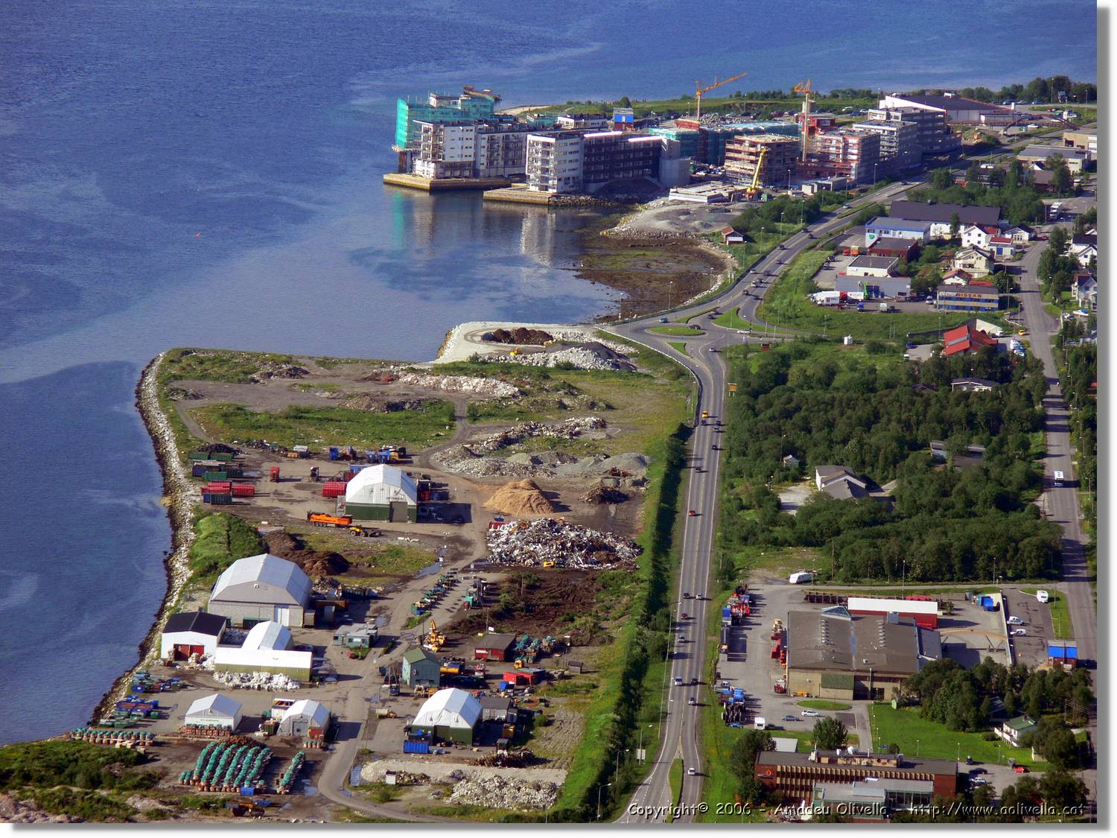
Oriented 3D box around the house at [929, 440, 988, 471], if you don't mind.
[{"bbox_3d":[115.790,10.870,2863.030,15.000,6.000,11.000,5,9,17],"label":"house"}]

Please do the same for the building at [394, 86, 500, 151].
[{"bbox_3d":[-41.399,-105.664,3675.328,33.500,28.500,18.500,2,8,-9],"label":"building"}]

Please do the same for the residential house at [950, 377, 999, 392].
[{"bbox_3d":[122.701,-9.535,2923.643,12.600,4.000,9.500,4,8,9],"label":"residential house"}]

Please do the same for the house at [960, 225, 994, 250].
[{"bbox_3d":[141.590,-61.870,3345.560,8.000,7.600,10.500,5,9,12],"label":"house"}]

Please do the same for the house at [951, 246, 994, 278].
[{"bbox_3d":[135.043,-51.471,3223.505,12.000,8.100,10.500,4,8,12],"label":"house"}]

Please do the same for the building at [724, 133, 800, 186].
[{"bbox_3d":[72.110,-91.604,3512.676,16.500,15.200,20.000,-6,12,-44],"label":"building"}]

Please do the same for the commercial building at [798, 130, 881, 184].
[{"bbox_3d":[101.160,-95.460,3571.050,22.000,16.500,24.000,5,9,17],"label":"commercial building"}]

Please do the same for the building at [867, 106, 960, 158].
[{"bbox_3d":[130.360,-105.960,3644.680,16.500,16.000,31.000,11,12,42],"label":"building"}]

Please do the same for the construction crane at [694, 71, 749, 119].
[{"bbox_3d":[60.470,-113.570,3642.230,19.500,27.000,4.000,3,9,0],"label":"construction crane"}]

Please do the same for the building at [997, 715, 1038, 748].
[{"bbox_3d":[115.160,77.440,2452.000,9.000,5.600,10.500,0,9,-18],"label":"building"}]

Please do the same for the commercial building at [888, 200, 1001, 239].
[{"bbox_3d":[130.407,-66.911,3333.586,36.500,10.700,18.000,4,8,7],"label":"commercial building"}]

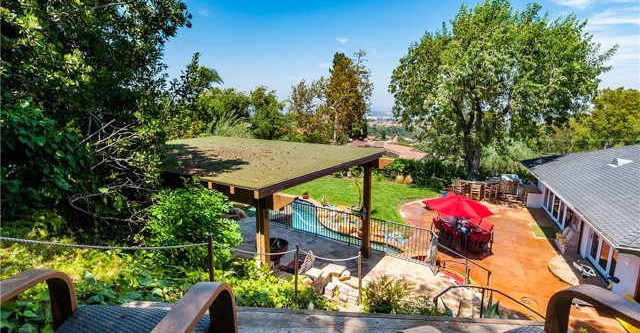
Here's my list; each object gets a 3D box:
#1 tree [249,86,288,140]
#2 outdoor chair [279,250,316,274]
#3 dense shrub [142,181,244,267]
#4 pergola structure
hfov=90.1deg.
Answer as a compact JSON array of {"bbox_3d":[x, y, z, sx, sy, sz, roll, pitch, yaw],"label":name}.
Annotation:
[{"bbox_3d":[-4.650,-3.115,28.922,3.800,8.050,3.800,-2,11,-9],"label":"tree"},{"bbox_3d":[-0.699,2.909,9.975,0.950,0.800,0.720,7,13,32],"label":"outdoor chair"},{"bbox_3d":[-2.060,1.020,5.594,1.550,1.630,1.450,-4,11,-21],"label":"dense shrub"},{"bbox_3d":[-2.587,1.405,9.916,7.600,3.778,5.600,7,13,32],"label":"pergola structure"}]

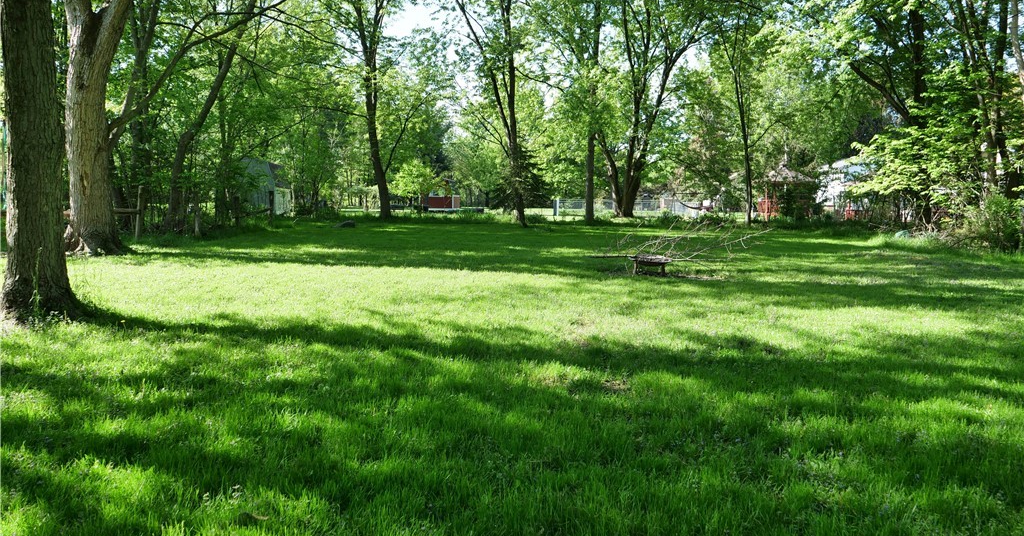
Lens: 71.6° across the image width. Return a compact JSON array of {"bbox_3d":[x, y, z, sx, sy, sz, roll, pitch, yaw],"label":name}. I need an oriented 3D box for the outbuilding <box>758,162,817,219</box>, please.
[{"bbox_3d":[16.757,-4.687,43.500,3.600,3.500,3.600,2,6,21],"label":"outbuilding"}]

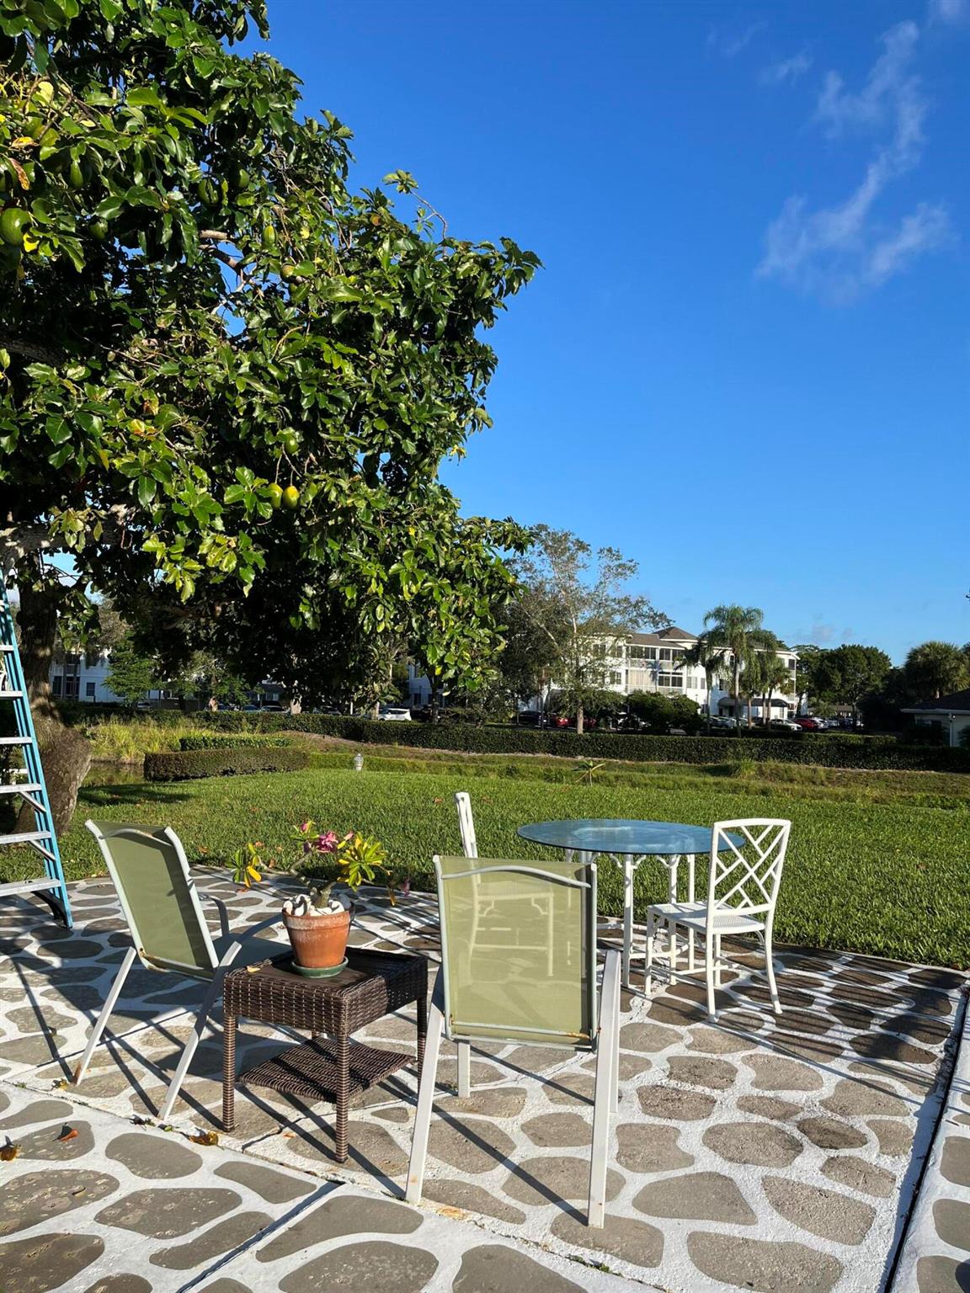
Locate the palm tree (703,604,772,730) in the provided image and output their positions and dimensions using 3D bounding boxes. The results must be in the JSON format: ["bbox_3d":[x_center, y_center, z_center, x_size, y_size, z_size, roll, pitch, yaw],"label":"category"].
[{"bbox_3d":[17.643,1.837,68.009,4.900,9.600,4.900,1,-3,0],"label":"palm tree"}]

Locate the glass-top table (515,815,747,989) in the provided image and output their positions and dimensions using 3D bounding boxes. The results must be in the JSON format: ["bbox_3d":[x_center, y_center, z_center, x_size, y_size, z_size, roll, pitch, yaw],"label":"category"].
[{"bbox_3d":[0.780,1.403,5.334,1.220,0.725,1.220,1,-3,0],"label":"glass-top table"}]

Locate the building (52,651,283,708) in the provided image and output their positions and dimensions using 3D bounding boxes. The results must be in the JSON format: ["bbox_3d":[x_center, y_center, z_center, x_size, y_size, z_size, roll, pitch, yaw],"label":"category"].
[{"bbox_3d":[-31.572,2.542,99.955,24.000,7.400,13.000,1,-3,-6],"label":"building"}]

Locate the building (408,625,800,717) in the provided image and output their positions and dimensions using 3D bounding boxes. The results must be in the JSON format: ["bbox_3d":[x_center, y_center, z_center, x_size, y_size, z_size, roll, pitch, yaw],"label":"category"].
[{"bbox_3d":[14.920,3.474,118.986,47.000,11.000,20.000,3,-3,-30],"label":"building"}]

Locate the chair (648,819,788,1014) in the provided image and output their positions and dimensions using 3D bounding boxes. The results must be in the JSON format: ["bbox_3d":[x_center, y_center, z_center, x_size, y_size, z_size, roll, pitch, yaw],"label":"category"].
[{"bbox_3d":[1.132,1.292,4.748,0.460,0.900,0.530,2,-3,-24],"label":"chair"}]

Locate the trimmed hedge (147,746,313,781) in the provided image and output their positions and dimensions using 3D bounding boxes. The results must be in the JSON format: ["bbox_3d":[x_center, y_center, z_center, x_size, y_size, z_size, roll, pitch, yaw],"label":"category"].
[{"bbox_3d":[-5.562,2.482,20.900,0.800,0.620,4.100,-1,-4,44],"label":"trimmed hedge"}]

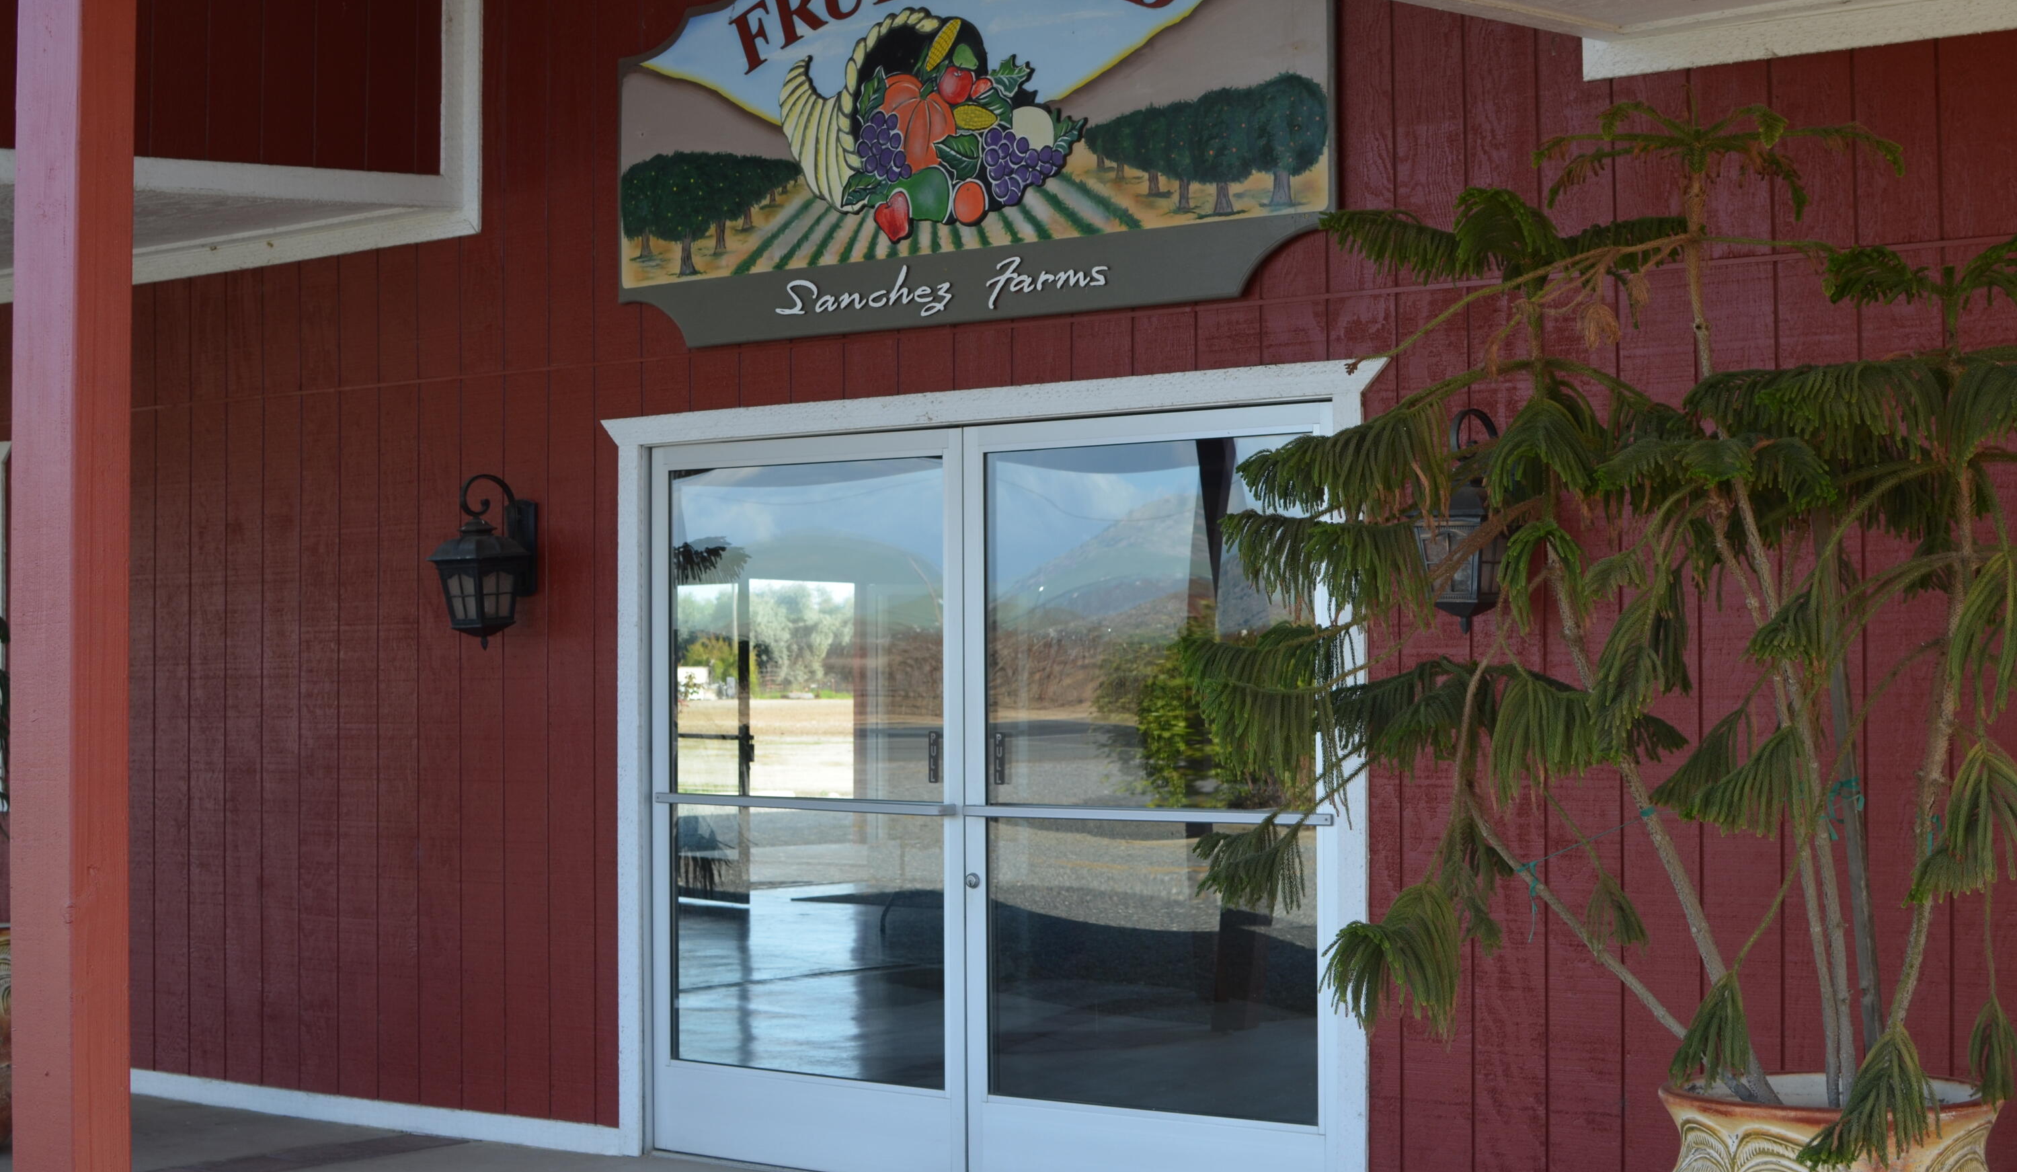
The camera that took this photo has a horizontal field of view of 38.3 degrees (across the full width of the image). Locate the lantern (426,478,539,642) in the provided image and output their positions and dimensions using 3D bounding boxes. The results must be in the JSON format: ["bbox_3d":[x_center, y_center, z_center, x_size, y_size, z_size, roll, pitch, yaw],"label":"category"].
[{"bbox_3d":[-1.636,-0.072,9.167,0.235,0.552,0.310,-2,-2,36],"label":"lantern"}]

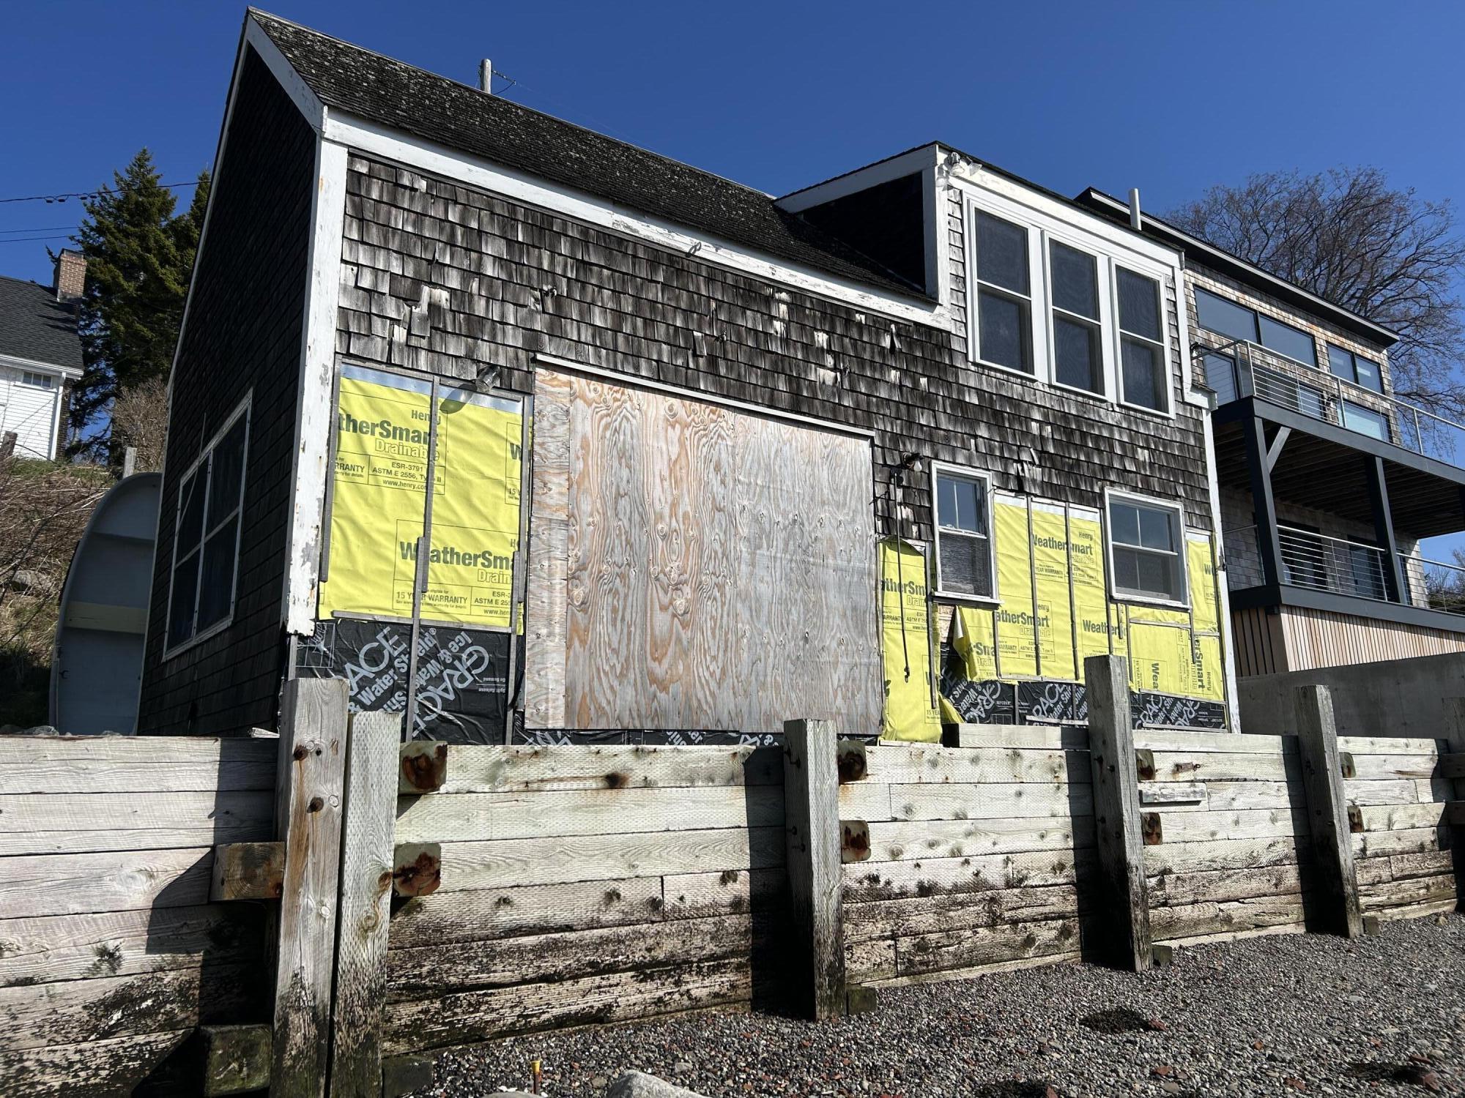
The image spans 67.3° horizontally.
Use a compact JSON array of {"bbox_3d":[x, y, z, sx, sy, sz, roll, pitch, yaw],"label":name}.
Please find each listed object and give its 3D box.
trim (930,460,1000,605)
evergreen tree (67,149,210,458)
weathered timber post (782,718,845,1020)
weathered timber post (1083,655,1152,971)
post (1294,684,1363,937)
[{"bbox_3d":[1.789,-0.112,8.443,0.678,1.052,0.100,8,-14,-34],"label":"trim"},{"bbox_3d":[-17.148,-7.223,31.976,4.200,9.711,4.200,7,-13,-29],"label":"evergreen tree"},{"bbox_3d":[0.399,1.535,5.357,0.185,1.376,0.185,7,-14,-35],"label":"weathered timber post"},{"bbox_3d":[2.377,1.604,6.791,0.184,1.865,0.186,8,-14,-37],"label":"weathered timber post"},{"bbox_3d":[4.406,1.919,8.149,0.185,1.788,0.184,7,-15,-34],"label":"post"}]

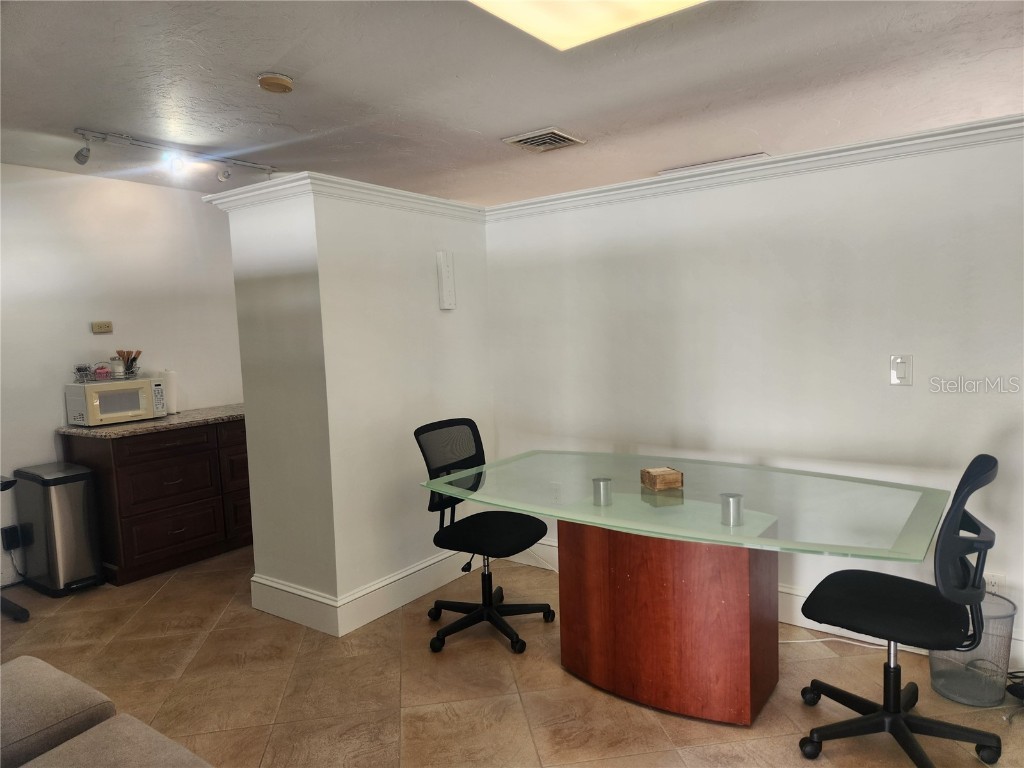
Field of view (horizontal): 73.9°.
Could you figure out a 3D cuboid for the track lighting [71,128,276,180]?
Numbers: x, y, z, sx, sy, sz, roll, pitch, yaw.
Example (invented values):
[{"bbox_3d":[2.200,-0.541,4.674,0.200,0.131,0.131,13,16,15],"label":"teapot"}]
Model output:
[{"bbox_3d":[-1.829,-1.215,3.823,0.126,0.161,1.204,1,6,37],"label":"track lighting"}]

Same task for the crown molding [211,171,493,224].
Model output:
[{"bbox_3d":[-0.815,-0.917,3.652,0.833,0.092,1.273,1,6,37],"label":"crown molding"}]

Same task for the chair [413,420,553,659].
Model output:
[{"bbox_3d":[-0.138,0.659,3.122,0.595,0.973,0.588,3,7,45],"label":"chair"}]

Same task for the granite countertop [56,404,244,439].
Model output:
[{"bbox_3d":[-2.081,0.220,4.542,0.686,0.036,1.484,1,6,37],"label":"granite countertop"}]

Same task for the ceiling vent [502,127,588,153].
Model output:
[{"bbox_3d":[0.185,-1.358,3.805,0.357,0.018,0.364,1,6,37],"label":"ceiling vent"}]

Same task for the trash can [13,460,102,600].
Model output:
[{"bbox_3d":[-2.634,0.828,3.953,0.476,0.679,0.266,1,6,37],"label":"trash can"}]

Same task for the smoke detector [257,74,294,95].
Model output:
[{"bbox_3d":[-1.000,-1.275,2.889,0.140,0.036,0.140,-2,4,0],"label":"smoke detector"}]

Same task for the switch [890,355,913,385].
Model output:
[{"bbox_3d":[1.572,-0.053,2.748,0.078,0.124,0.012,1,6,37],"label":"switch"}]

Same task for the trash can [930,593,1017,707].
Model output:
[{"bbox_3d":[1.674,0.964,2.495,0.280,0.339,0.280,1,6,37],"label":"trash can"}]

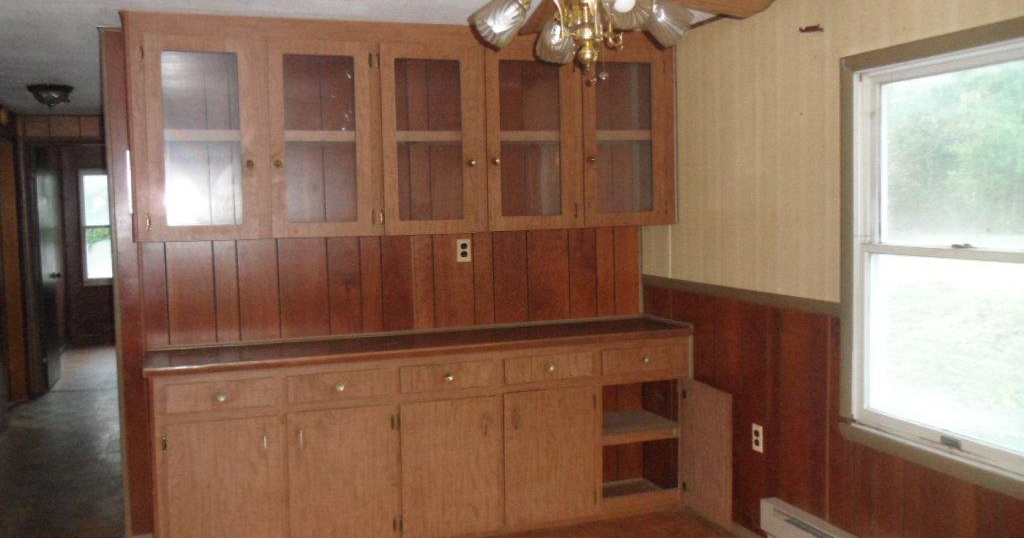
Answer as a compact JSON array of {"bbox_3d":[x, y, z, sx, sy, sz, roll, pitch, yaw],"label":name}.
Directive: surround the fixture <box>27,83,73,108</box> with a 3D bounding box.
[{"bbox_3d":[-2.950,-1.094,5.845,0.297,0.139,0.297,-3,4,-19],"label":"fixture"}]

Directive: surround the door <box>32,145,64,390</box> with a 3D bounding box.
[{"bbox_3d":[-4.140,0.010,8.182,0.045,2.030,0.832,-3,4,-19],"label":"door"}]

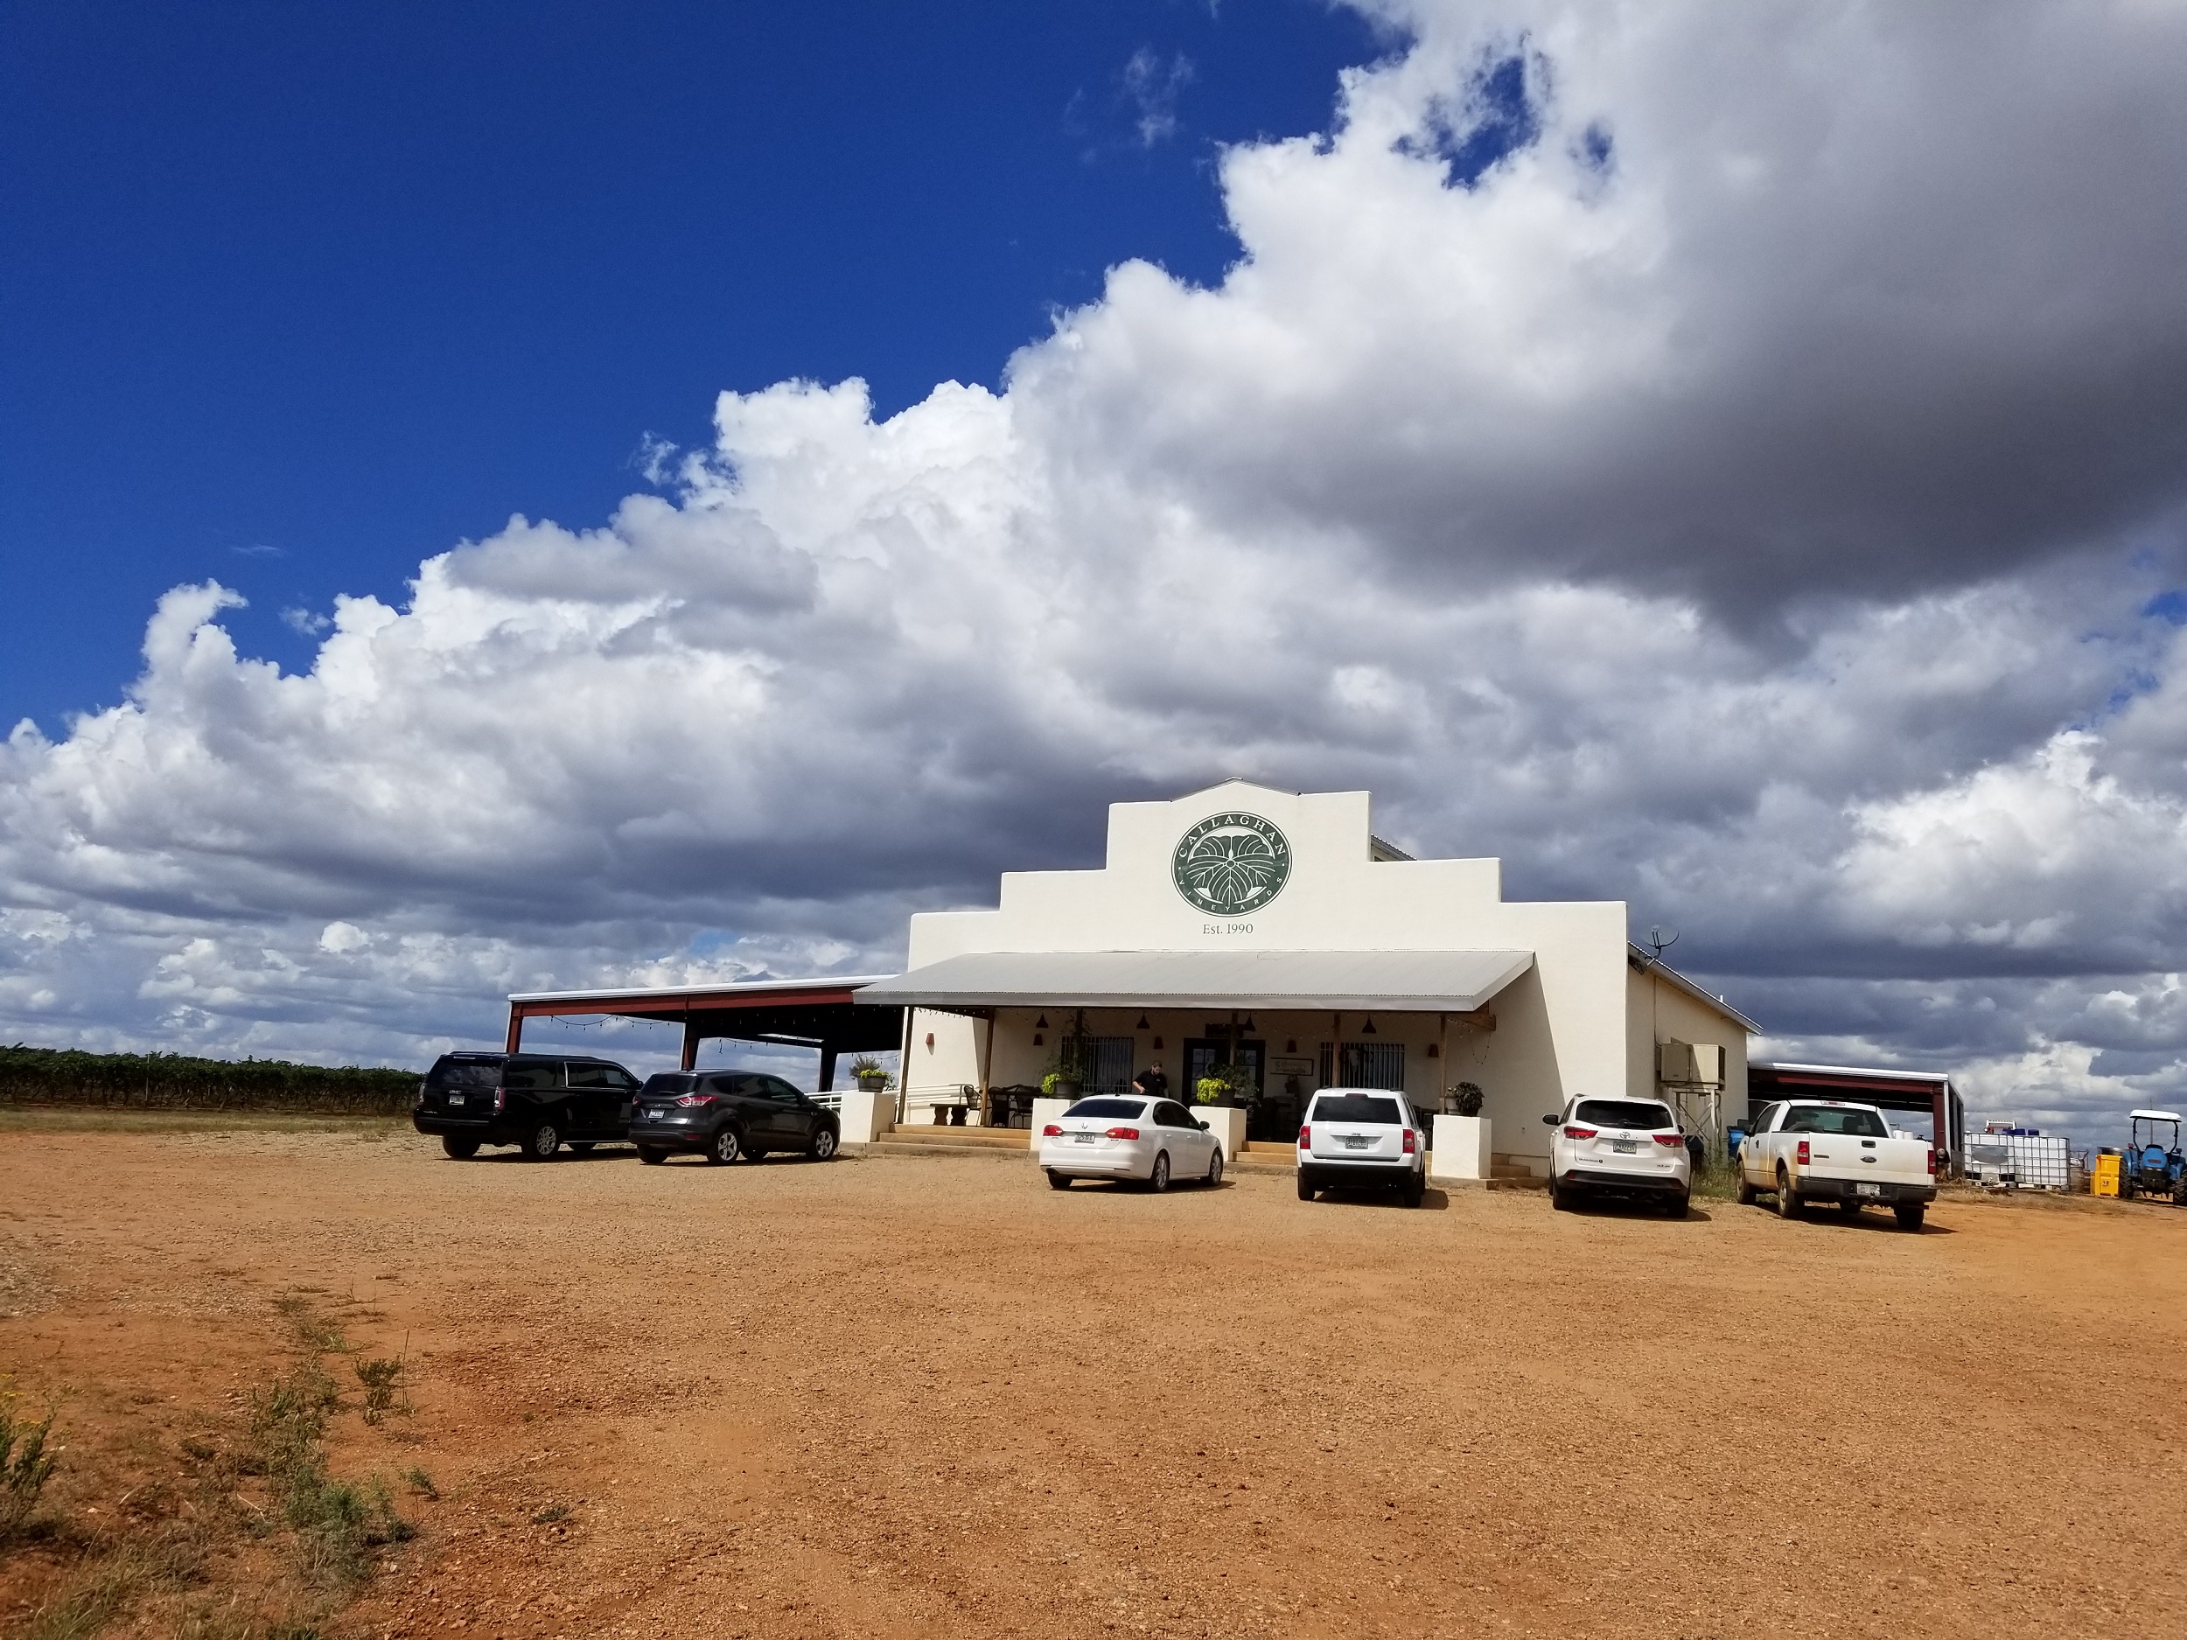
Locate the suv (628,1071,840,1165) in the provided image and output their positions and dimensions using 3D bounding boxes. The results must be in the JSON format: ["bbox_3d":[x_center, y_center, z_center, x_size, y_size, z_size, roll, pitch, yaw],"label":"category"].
[{"bbox_3d":[-6.585,5.559,30.818,1.869,1.684,4.524,-4,-10,28],"label":"suv"}]

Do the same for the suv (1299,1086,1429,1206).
[{"bbox_3d":[4.231,5.021,25.477,1.786,1.670,4.410,0,-9,13],"label":"suv"}]

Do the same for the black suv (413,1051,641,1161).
[{"bbox_3d":[-10.100,5.392,31.122,2.075,1.890,5.700,-3,-10,20],"label":"black suv"}]

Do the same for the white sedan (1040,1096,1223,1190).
[{"bbox_3d":[0.750,5.205,26.575,1.808,1.453,4.630,-2,-10,21],"label":"white sedan"}]

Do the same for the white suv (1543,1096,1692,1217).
[{"bbox_3d":[8.440,5.385,26.602,1.955,1.730,4.890,0,-9,14],"label":"white suv"}]

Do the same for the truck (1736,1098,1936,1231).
[{"bbox_3d":[12.095,5.589,27.108,2.030,1.870,5.650,1,-9,12],"label":"truck"}]

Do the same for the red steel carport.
[{"bbox_3d":[-6.919,7.245,47.751,13.700,4.100,14.400,-3,-12,28],"label":"red steel carport"}]

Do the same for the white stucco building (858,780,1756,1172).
[{"bbox_3d":[6.907,4.619,42.061,16.550,8.300,25.500,-3,-12,28],"label":"white stucco building"}]

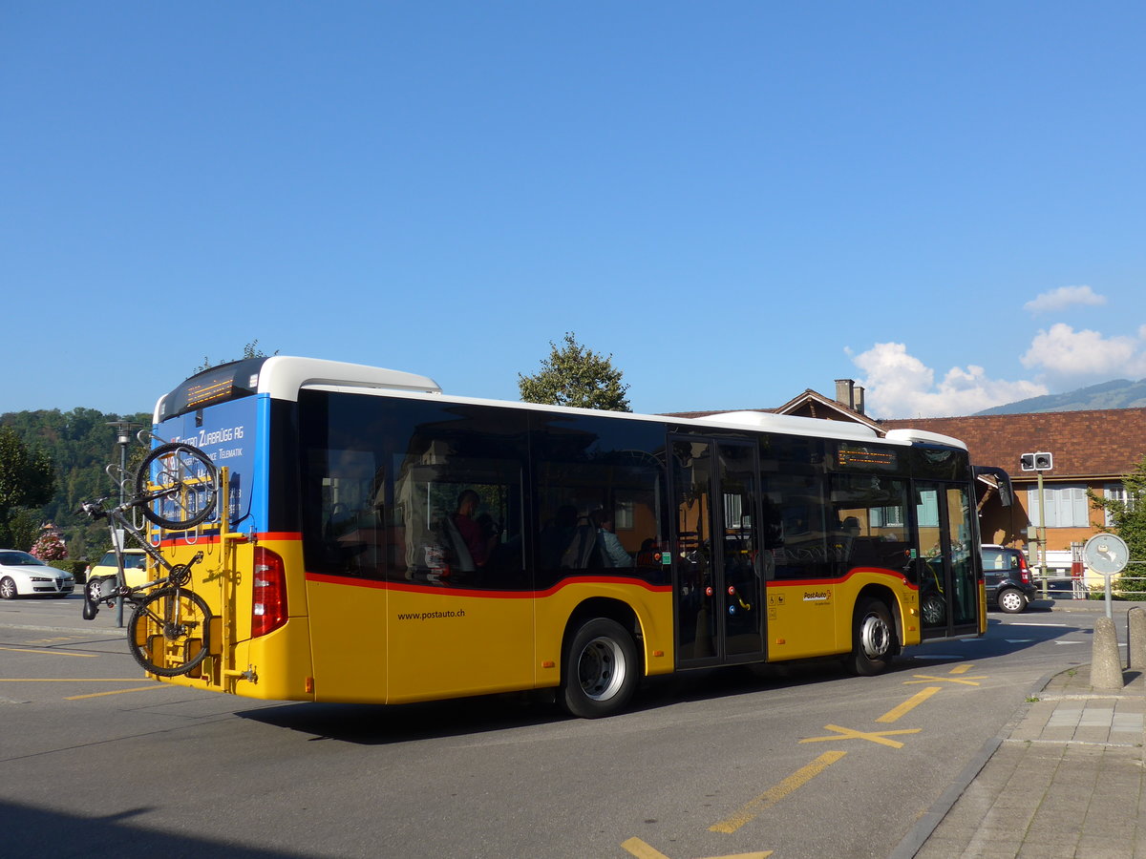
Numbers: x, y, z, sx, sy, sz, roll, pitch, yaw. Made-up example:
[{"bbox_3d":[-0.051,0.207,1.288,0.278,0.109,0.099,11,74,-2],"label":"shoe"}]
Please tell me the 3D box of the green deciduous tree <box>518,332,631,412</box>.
[{"bbox_3d":[0.093,0.983,37.600,4.400,8.548,4.400,0,-5,0],"label":"green deciduous tree"}]

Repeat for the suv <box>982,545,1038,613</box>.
[{"bbox_3d":[8.738,3.354,25.779,3.600,1.560,1.620,-2,-6,23],"label":"suv"}]

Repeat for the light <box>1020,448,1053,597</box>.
[{"bbox_3d":[11.793,2.425,28.522,0.850,3.704,0.500,-4,-7,36],"label":"light"}]

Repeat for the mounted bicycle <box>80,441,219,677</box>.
[{"bbox_3d":[-3.151,0.971,8.439,0.989,1.758,0.620,5,-7,-41],"label":"mounted bicycle"}]

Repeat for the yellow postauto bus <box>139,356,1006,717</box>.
[{"bbox_3d":[0.944,1.377,12.910,10.770,3.140,2.620,5,-7,-41],"label":"yellow postauto bus"}]

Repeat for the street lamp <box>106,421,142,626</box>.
[{"bbox_3d":[-8.550,1.774,21.419,0.680,3.892,0.680,0,-5,0],"label":"street lamp"}]

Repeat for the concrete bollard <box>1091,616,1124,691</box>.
[{"bbox_3d":[5.592,2.326,11.818,0.333,0.770,0.333,0,-5,0],"label":"concrete bollard"}]

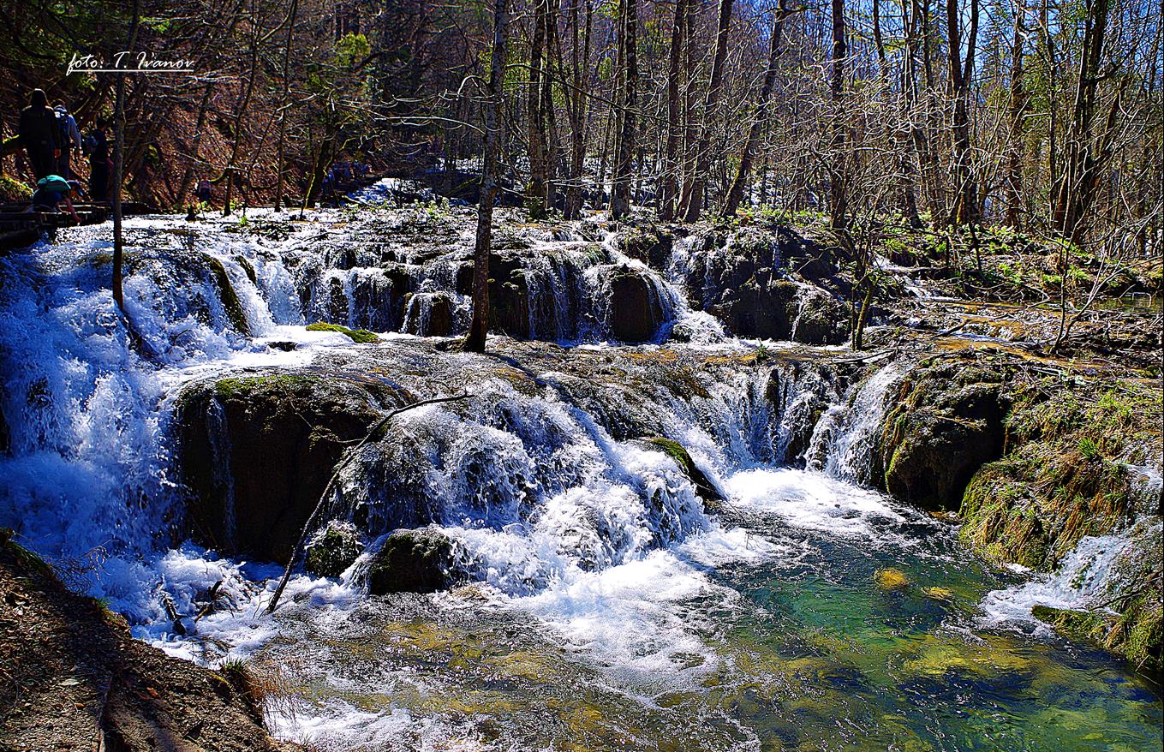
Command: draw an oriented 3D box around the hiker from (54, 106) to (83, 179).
[{"bbox_3d":[-9.048,-3.951,17.000,0.520,1.700,0.400,-3,12,-18],"label":"hiker"}]

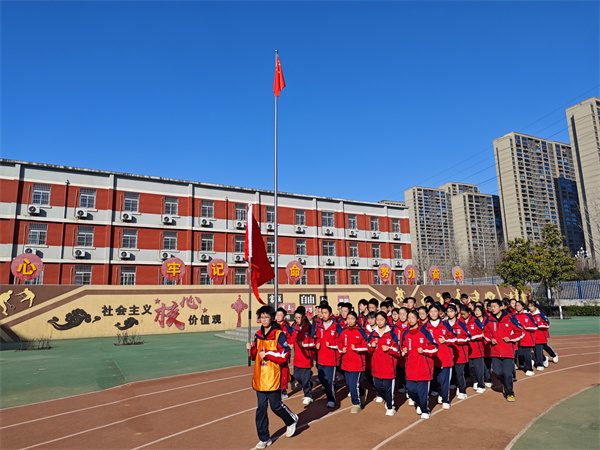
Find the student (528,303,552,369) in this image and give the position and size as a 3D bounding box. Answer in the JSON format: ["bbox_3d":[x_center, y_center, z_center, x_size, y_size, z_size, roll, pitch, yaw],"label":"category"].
[{"bbox_3d":[5.589,2.555,9.691,0.500,1.560,0.520,6,-12,-34],"label":"student"}]

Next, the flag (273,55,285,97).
[{"bbox_3d":[-1.044,-7.248,20.209,0.600,2.100,0.350,-1,-10,-3],"label":"flag"}]

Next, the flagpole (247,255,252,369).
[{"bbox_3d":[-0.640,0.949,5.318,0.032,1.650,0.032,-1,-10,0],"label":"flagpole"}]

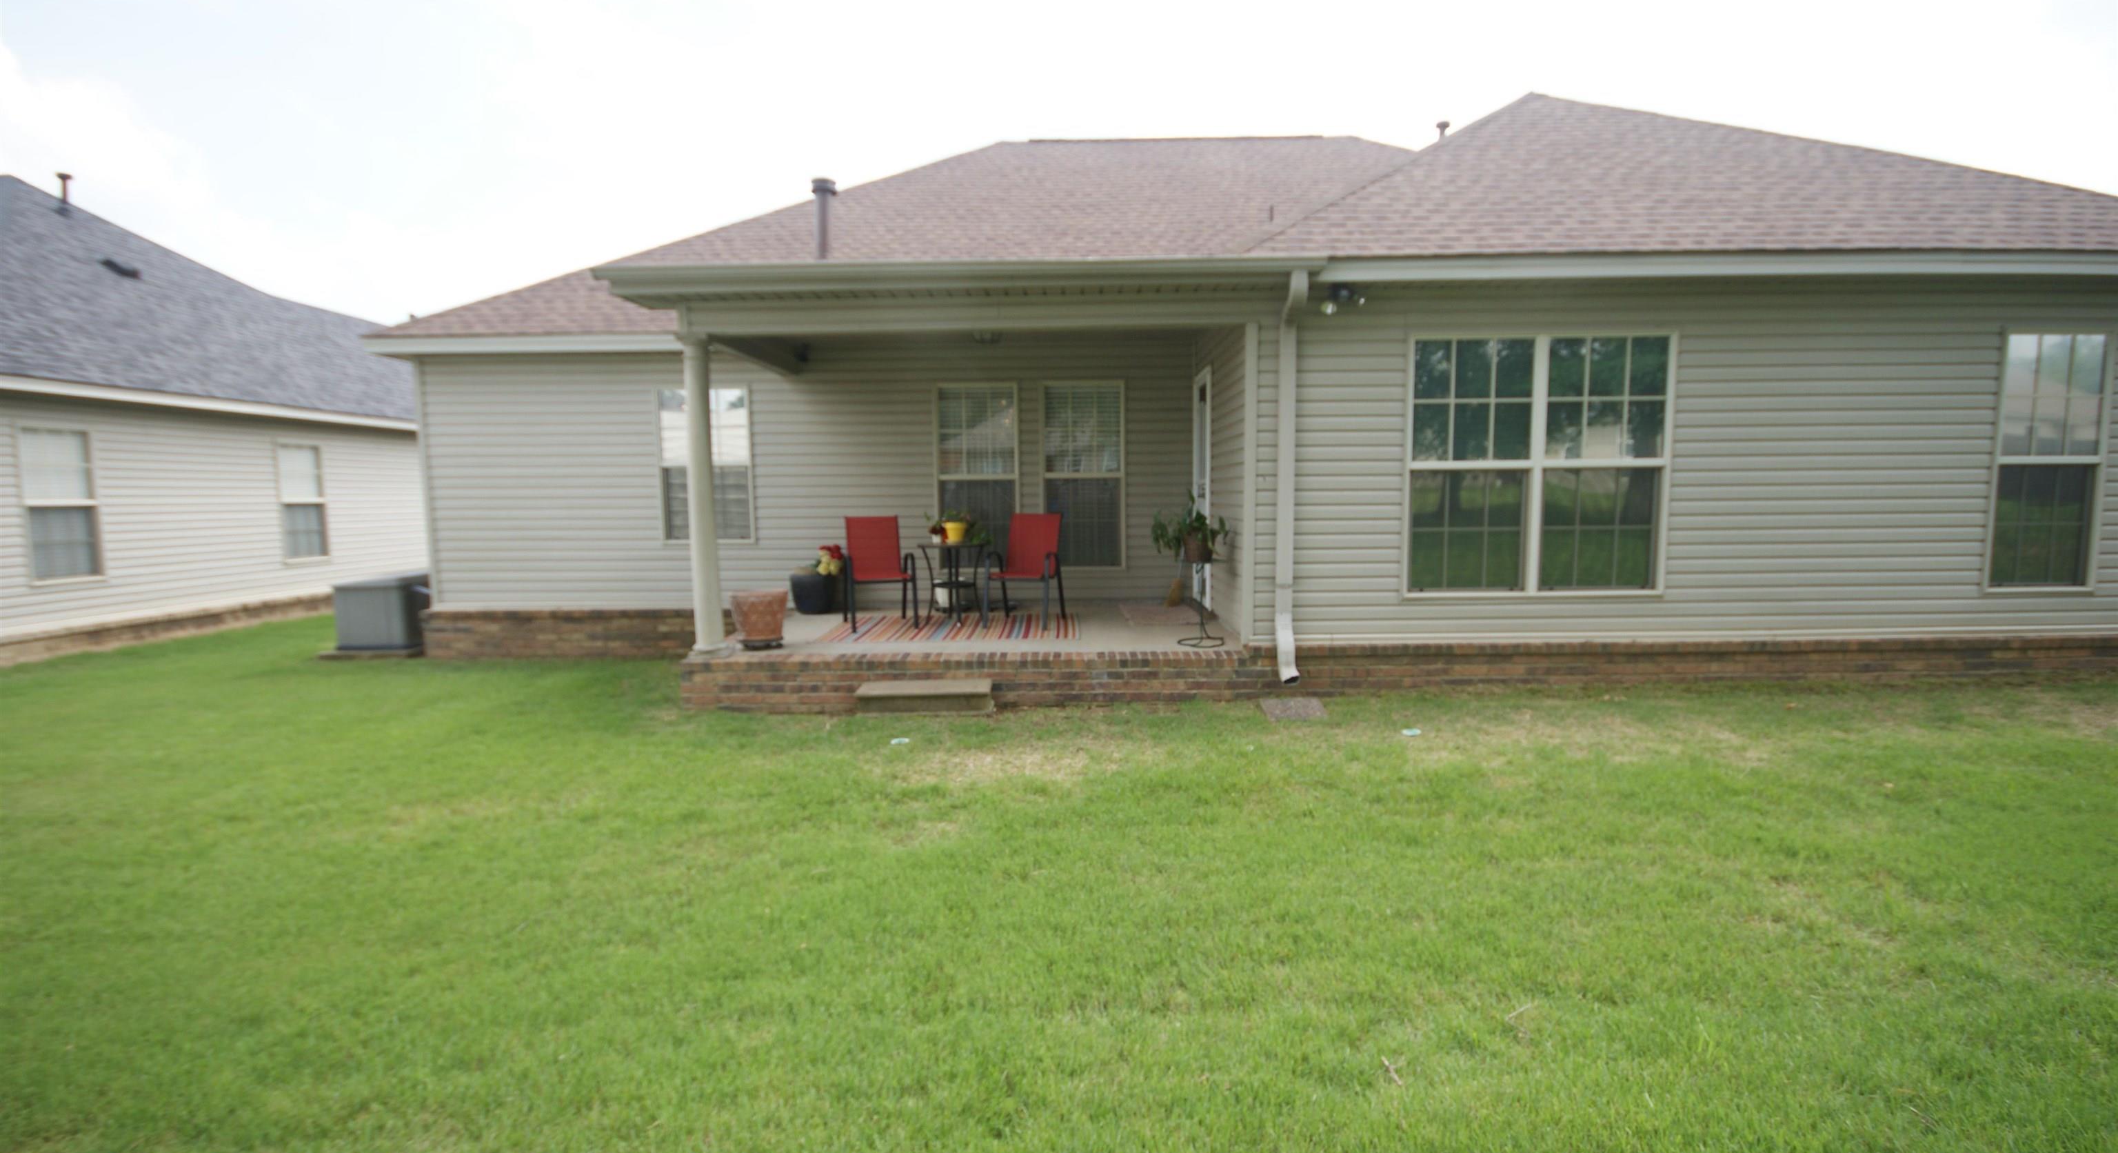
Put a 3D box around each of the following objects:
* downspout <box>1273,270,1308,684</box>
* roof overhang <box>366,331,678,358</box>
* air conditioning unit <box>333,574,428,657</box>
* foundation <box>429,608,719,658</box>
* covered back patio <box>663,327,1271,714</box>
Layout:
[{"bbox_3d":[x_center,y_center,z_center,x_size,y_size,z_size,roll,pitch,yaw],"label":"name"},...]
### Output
[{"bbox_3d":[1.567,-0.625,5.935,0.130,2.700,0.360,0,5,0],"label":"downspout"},{"bbox_3d":[-4.925,-2.181,8.357,3.100,0.195,0.330,0,5,0],"label":"roof overhang"},{"bbox_3d":[-6.969,0.412,9.357,0.760,0.670,0.800,0,5,0],"label":"air conditioning unit"},{"bbox_3d":[-4.684,0.562,8.733,3.130,0.460,0.200,0,5,0],"label":"foundation"},{"bbox_3d":[-0.648,-0.542,7.287,3.990,2.660,2.710,0,5,0],"label":"covered back patio"}]

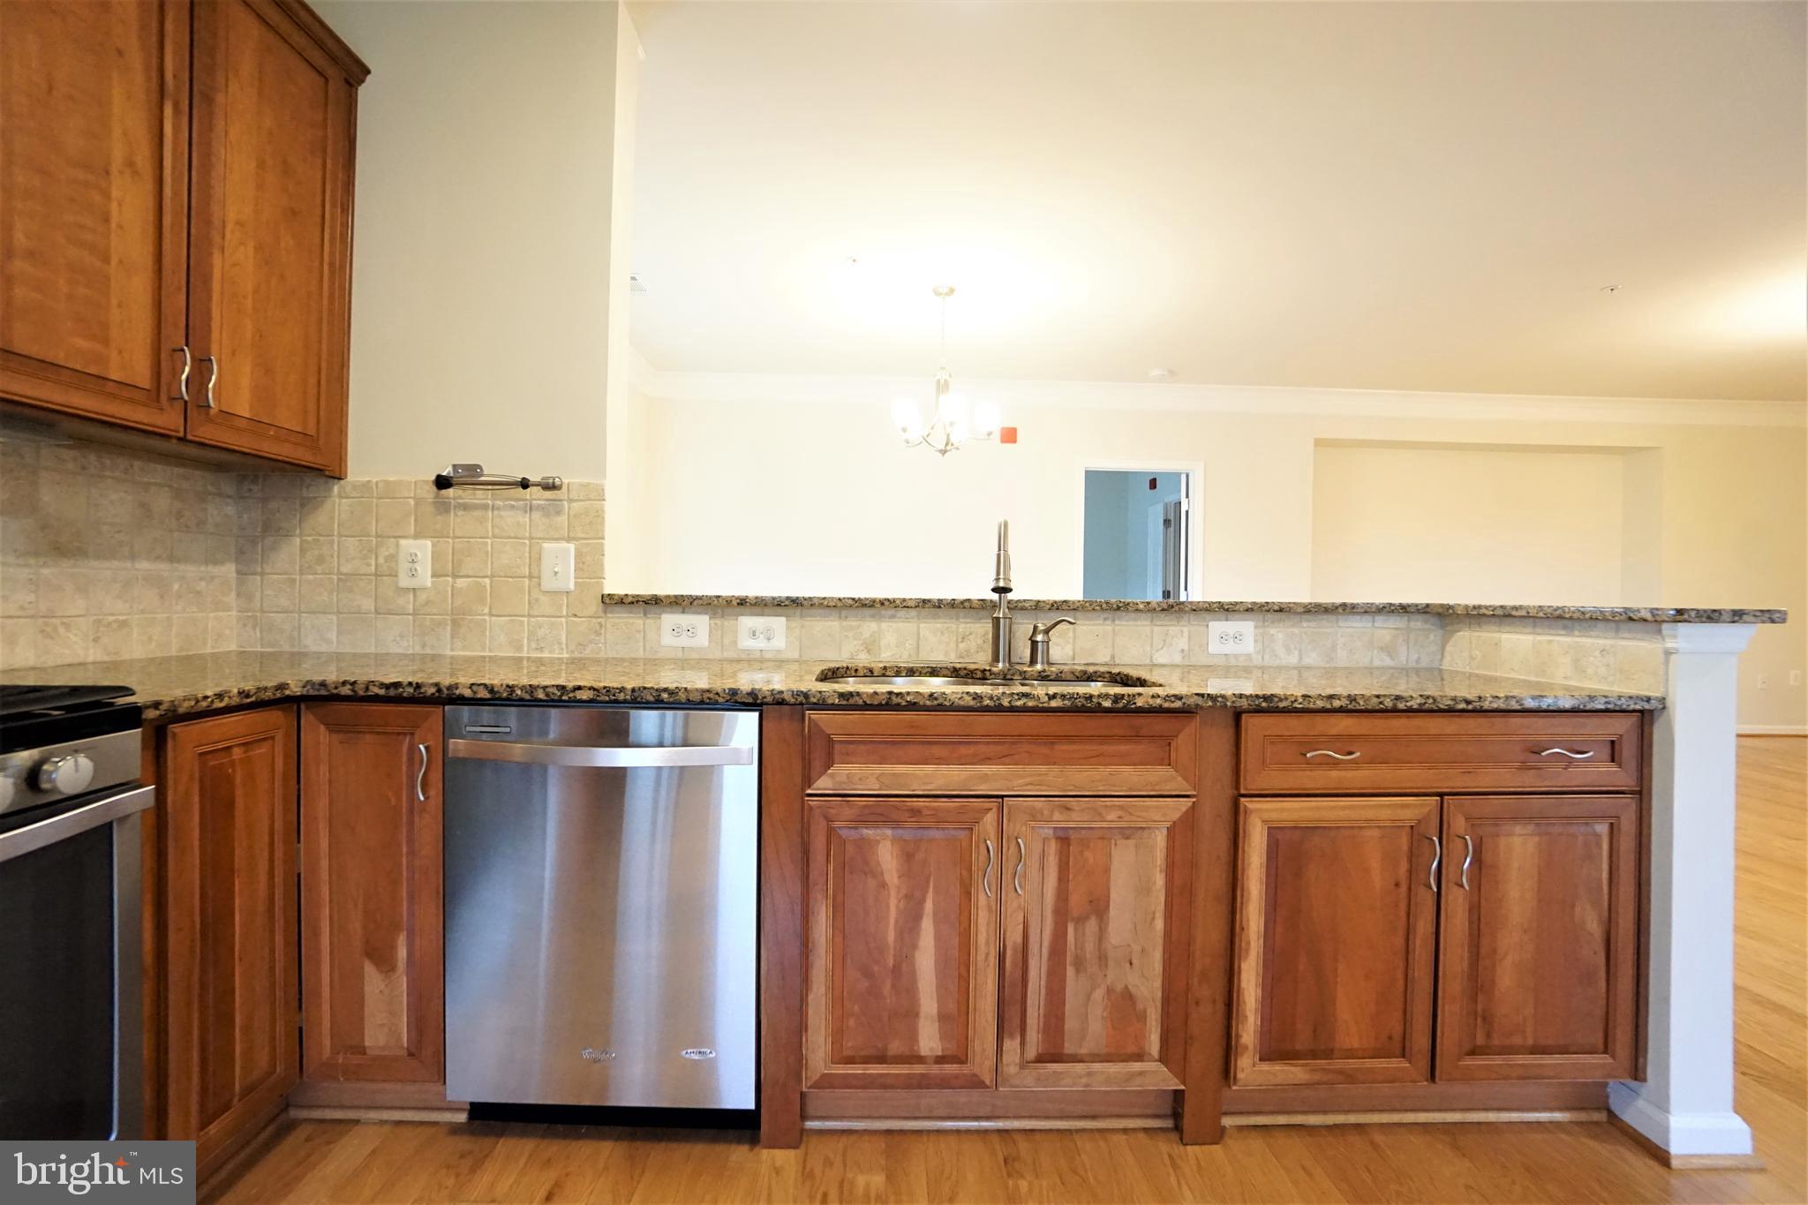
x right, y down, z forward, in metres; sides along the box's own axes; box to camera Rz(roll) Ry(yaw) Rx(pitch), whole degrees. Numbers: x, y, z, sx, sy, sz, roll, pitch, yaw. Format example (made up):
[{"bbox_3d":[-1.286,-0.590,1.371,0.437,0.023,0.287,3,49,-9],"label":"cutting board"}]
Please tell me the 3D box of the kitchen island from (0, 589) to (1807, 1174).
[{"bbox_3d":[-0.029,0.522,1.880,3.380,1.070,0.910,1,1,-1],"label":"kitchen island"}]

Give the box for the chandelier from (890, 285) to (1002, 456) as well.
[{"bbox_3d":[0.237,-1.298,4.220,0.610,0.940,0.610,1,1,-1],"label":"chandelier"}]

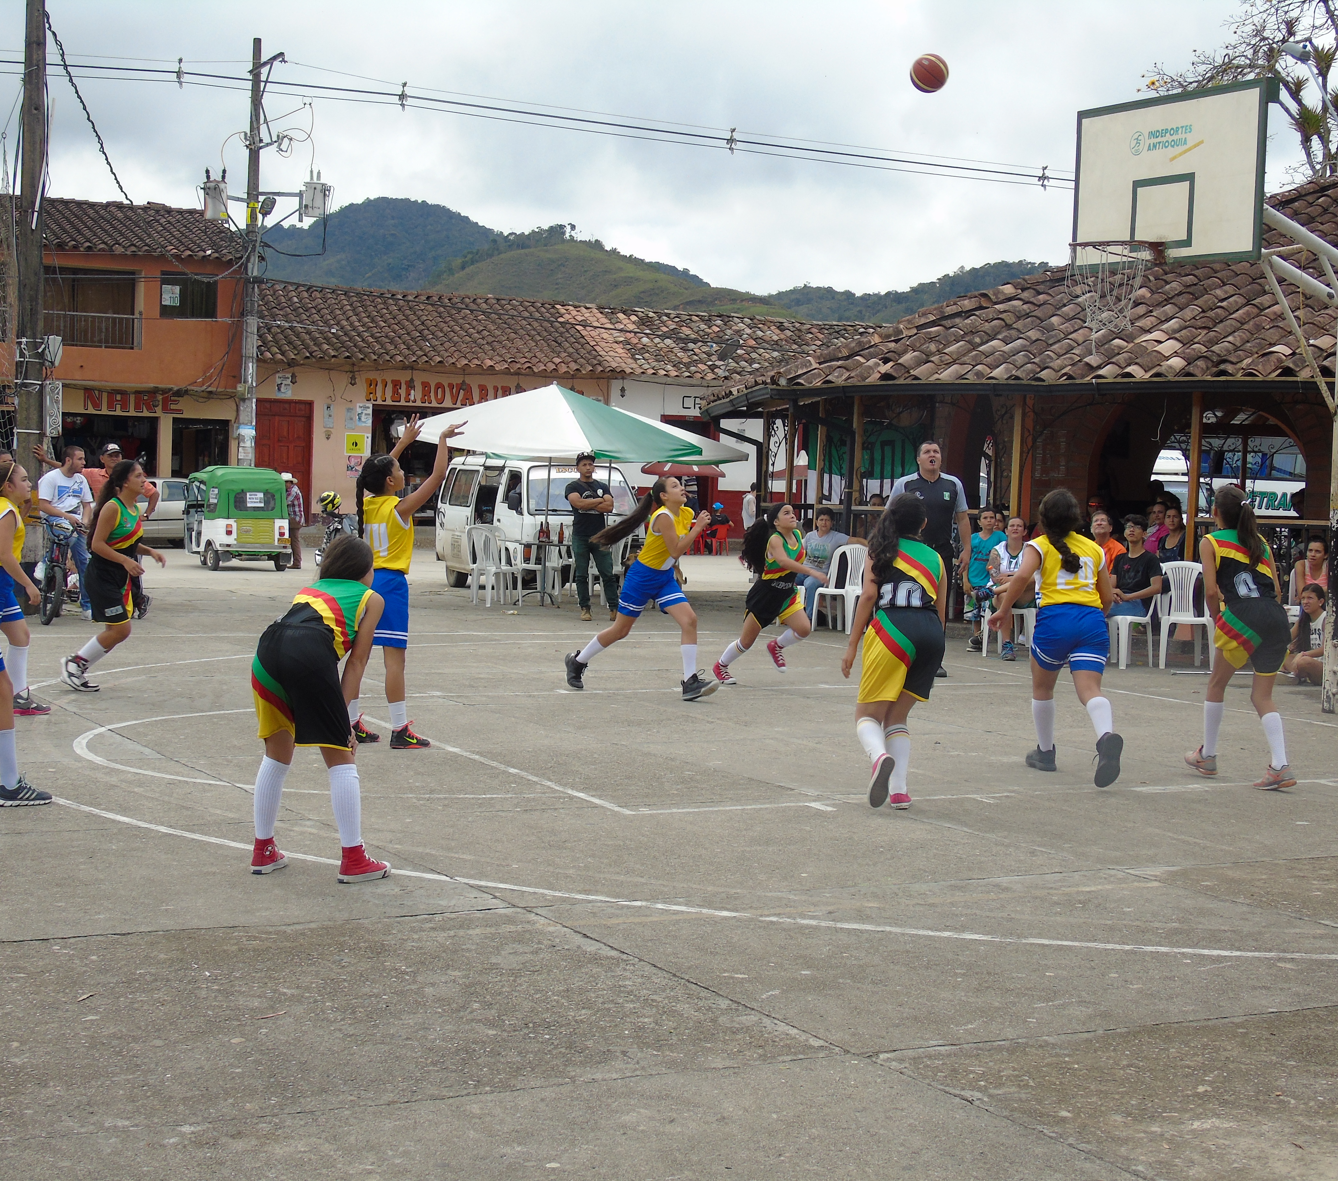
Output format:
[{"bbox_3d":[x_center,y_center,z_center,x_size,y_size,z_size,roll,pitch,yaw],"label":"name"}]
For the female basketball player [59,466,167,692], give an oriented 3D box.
[{"bbox_3d":[-3.512,-0.092,13.271,0.660,1.480,0.500,3,3,27],"label":"female basketball player"}]

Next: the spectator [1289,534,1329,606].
[{"bbox_3d":[5.480,0.106,17.822,0.460,1.166,0.750,3,3,25],"label":"spectator"}]

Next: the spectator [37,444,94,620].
[{"bbox_3d":[-5.616,-0.551,19.561,0.520,1.621,0.550,1,3,-10],"label":"spectator"}]

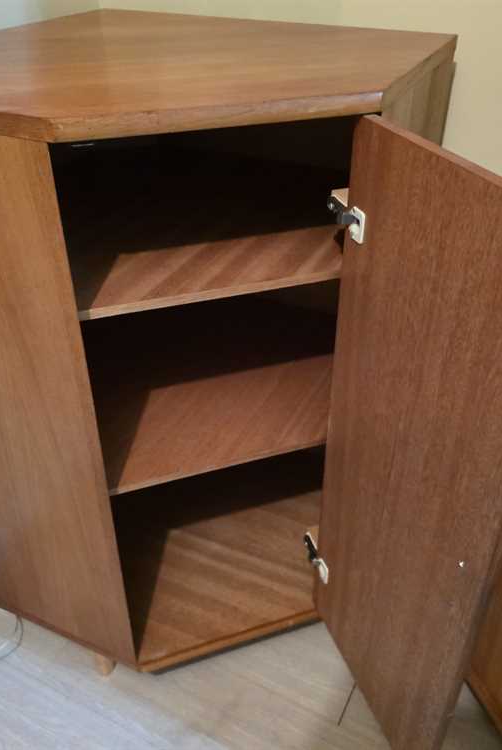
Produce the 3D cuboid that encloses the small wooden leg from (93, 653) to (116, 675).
[{"bbox_3d":[-0.295,0.580,1.342,0.037,0.060,0.037,16,38,20],"label":"small wooden leg"}]

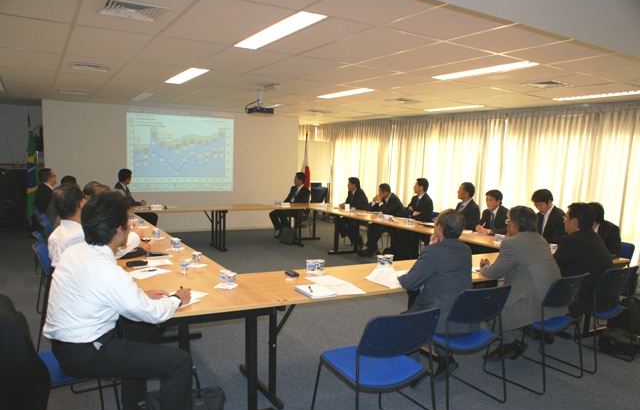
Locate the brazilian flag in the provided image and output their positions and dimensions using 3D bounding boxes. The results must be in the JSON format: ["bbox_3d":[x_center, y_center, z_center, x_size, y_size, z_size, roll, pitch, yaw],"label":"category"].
[{"bbox_3d":[-5.007,-0.640,8.350,0.190,1.860,0.180,-1,6,-30],"label":"brazilian flag"}]

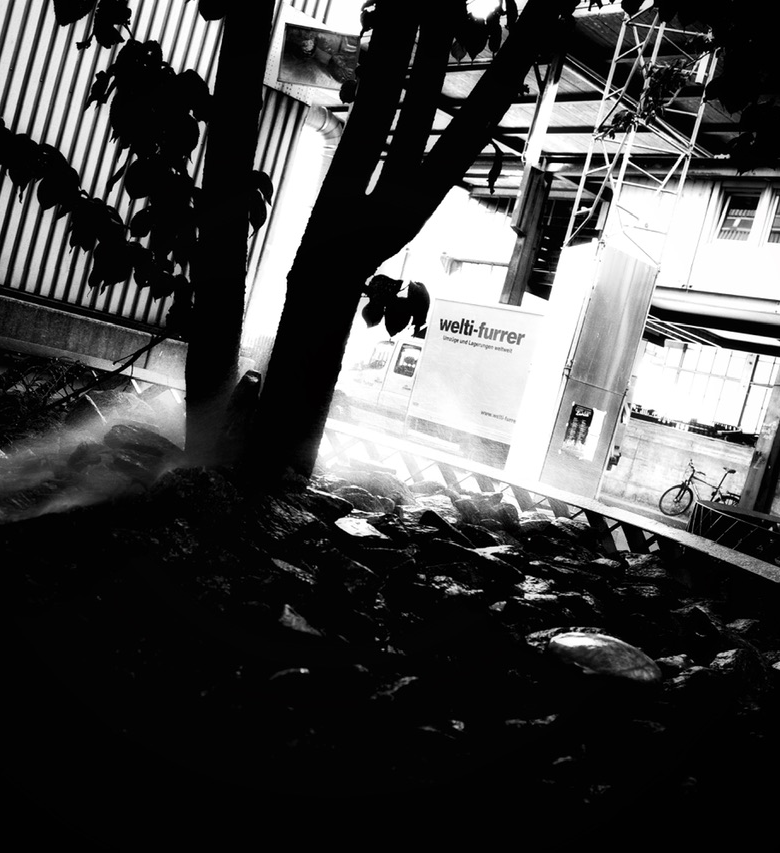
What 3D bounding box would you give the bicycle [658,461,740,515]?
[{"bbox_3d":[5.848,1.271,18.489,0.580,1.120,1.740,13,3,-44],"label":"bicycle"}]

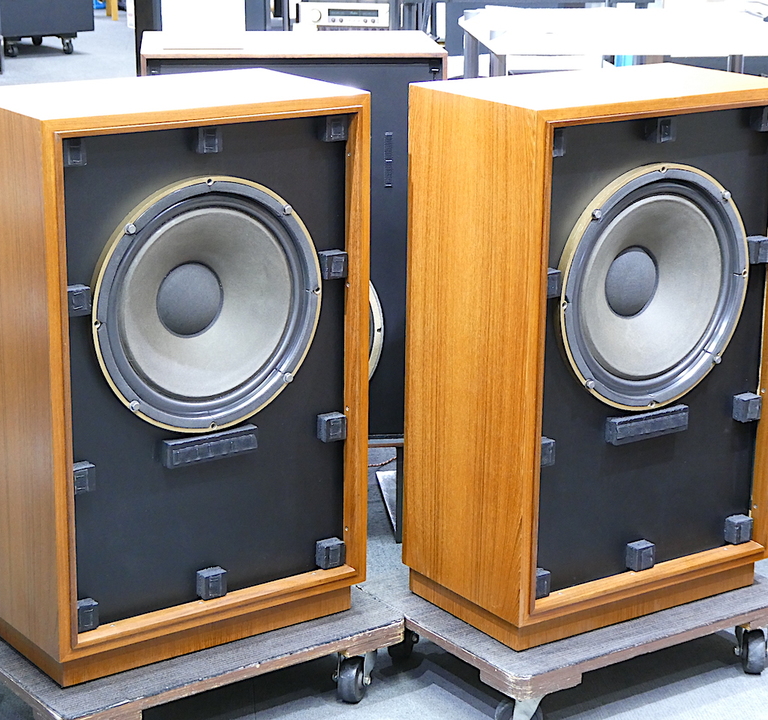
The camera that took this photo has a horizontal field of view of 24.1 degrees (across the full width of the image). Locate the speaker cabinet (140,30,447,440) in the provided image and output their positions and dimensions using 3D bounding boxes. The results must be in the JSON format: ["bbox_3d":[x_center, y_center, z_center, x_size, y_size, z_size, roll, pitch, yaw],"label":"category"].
[{"bbox_3d":[-0.185,-0.243,3.566,0.562,0.767,0.353,-1,16,-6],"label":"speaker cabinet"}]

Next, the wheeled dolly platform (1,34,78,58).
[{"bbox_3d":[-2.301,-2.050,11.557,0.470,0.140,0.610,-9,19,-29],"label":"wheeled dolly platform"}]

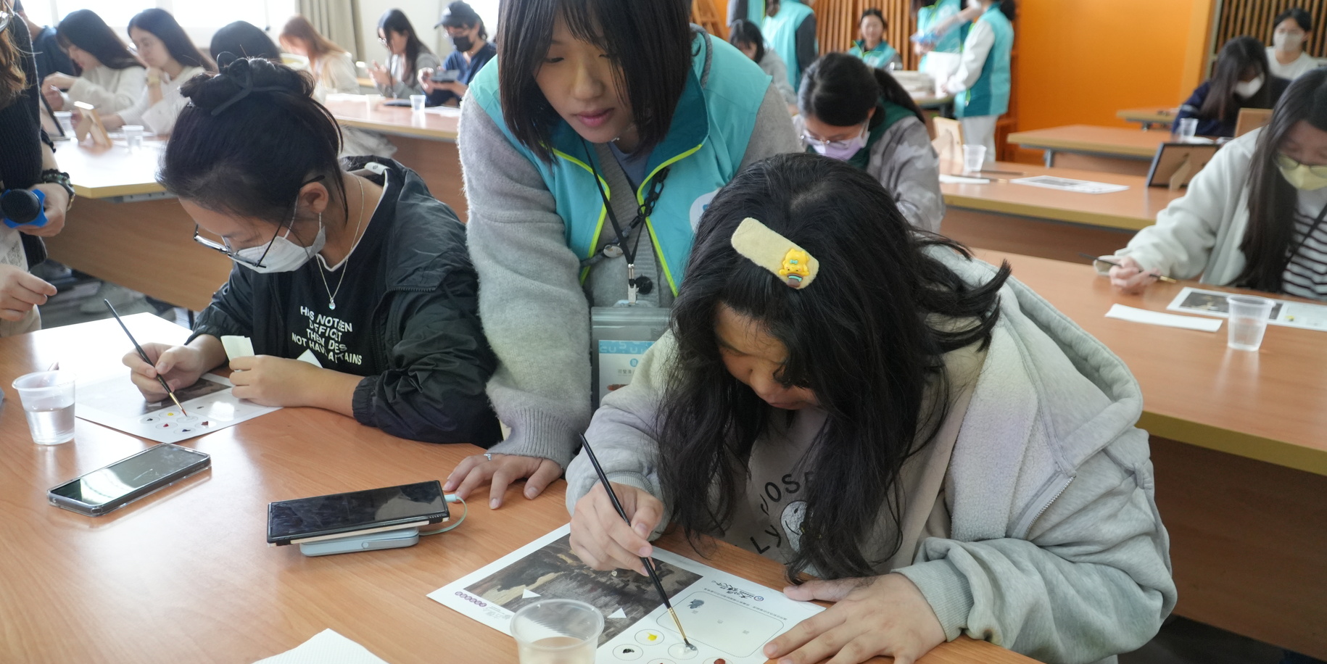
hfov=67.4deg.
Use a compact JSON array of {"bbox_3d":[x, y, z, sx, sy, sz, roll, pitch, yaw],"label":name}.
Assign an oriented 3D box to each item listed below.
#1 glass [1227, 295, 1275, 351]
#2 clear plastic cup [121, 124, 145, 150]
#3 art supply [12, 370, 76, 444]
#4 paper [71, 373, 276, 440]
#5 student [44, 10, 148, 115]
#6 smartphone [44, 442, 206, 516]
[{"bbox_3d":[0.962,-0.013,1.638,0.071,0.077,0.071,0,18,0],"label":"glass"},{"bbox_3d":[-1.949,-0.716,3.668,0.071,0.077,0.071,14,22,35],"label":"clear plastic cup"},{"bbox_3d":[-0.768,0.097,1.249,0.071,0.077,0.071,0,18,0],"label":"art supply"},{"bbox_3d":[-0.697,0.095,1.362,0.295,0.003,0.207,9,20,24],"label":"paper"},{"bbox_3d":[-2.436,-0.802,4.483,0.470,1.220,0.700,14,22,35],"label":"student"},{"bbox_3d":[-0.610,0.168,1.151,0.080,0.011,0.155,10,20,28],"label":"smartphone"}]

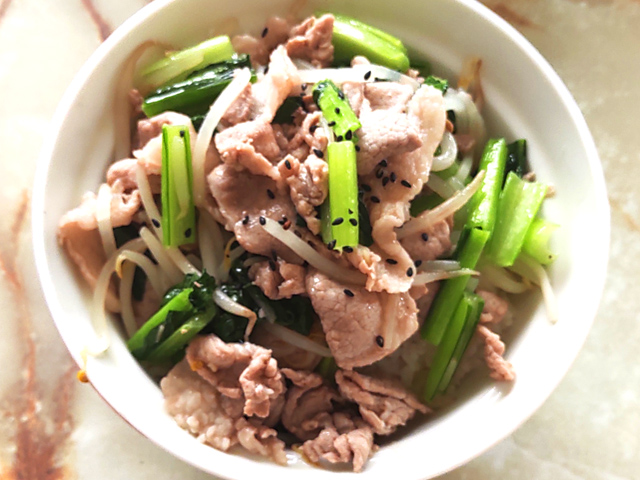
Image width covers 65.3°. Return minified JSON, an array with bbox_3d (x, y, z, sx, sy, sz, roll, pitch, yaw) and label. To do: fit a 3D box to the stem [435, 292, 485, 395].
[{"bbox_3d":[0.048,0.037,0.178,0.008,0.006,0.036,20,88,12],"label":"stem"}]

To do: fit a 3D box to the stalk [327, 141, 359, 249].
[{"bbox_3d":[0.008,-0.015,0.172,0.010,0.007,0.037,-1,73,1],"label":"stalk"}]

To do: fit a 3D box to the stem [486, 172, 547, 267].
[{"bbox_3d":[0.072,-0.007,0.184,0.012,0.006,0.033,20,84,13],"label":"stem"}]

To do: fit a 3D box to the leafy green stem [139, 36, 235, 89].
[{"bbox_3d":[-0.054,-0.073,0.206,0.038,0.007,0.010,-24,94,-7],"label":"leafy green stem"}]

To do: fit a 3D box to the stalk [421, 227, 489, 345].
[{"bbox_3d":[0.049,0.016,0.180,0.007,0.005,0.043,25,87,12],"label":"stalk"}]

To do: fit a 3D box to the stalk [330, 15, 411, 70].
[{"bbox_3d":[0.018,-0.082,0.208,0.037,0.009,0.012,25,93,8],"label":"stalk"}]

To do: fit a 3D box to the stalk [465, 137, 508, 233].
[{"bbox_3d":[0.061,-0.019,0.184,0.008,0.006,0.036,14,77,11],"label":"stalk"}]

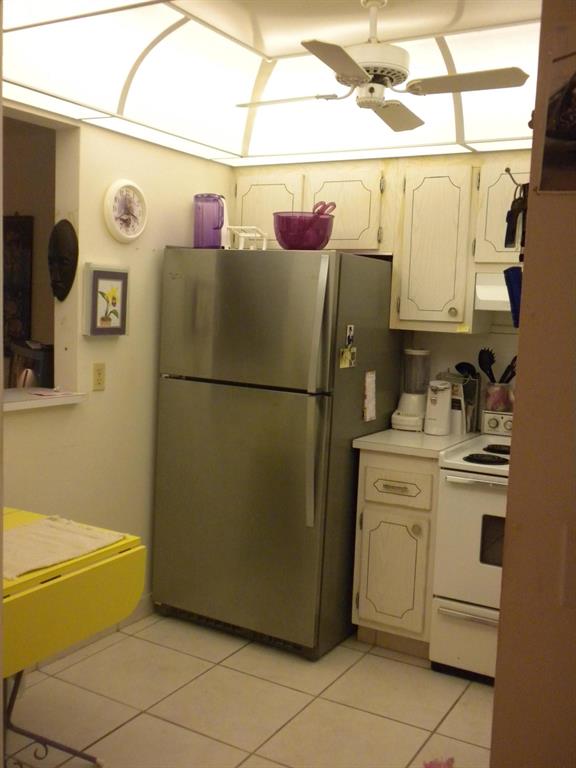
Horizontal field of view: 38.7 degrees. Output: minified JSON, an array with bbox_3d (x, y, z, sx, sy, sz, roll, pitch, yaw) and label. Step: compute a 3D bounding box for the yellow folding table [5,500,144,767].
[{"bbox_3d":[-1.008,0.856,2.380,0.720,0.740,0.970,6,8,30],"label":"yellow folding table"}]

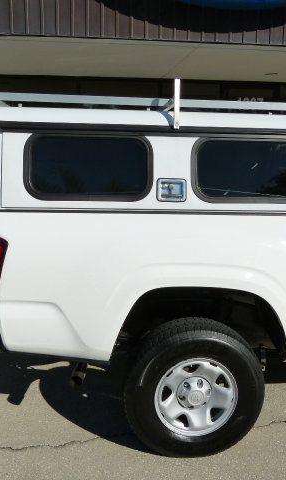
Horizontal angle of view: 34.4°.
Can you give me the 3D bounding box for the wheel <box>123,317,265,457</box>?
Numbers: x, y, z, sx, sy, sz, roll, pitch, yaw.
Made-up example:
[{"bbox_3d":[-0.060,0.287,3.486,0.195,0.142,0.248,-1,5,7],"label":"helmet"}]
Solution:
[{"bbox_3d":[0.271,0.791,2.499,0.765,0.760,0.250,1,9,-5],"label":"wheel"}]

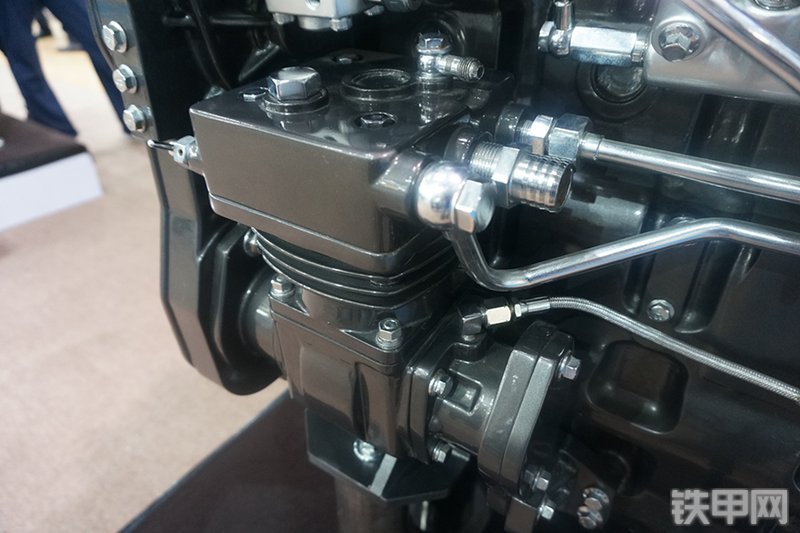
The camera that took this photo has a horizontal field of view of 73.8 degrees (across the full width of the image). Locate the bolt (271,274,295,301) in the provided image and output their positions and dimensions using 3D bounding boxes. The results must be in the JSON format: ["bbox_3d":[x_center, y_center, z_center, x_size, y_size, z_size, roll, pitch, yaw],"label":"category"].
[{"bbox_3d":[-0.088,0.013,0.397,0.017,0.016,0.017,20,41,27],"label":"bolt"}]

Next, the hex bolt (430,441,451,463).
[{"bbox_3d":[0.029,0.136,0.388,0.010,0.016,0.016,20,39,27],"label":"hex bolt"}]

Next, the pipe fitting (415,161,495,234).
[{"bbox_3d":[0.026,-0.033,0.262,0.040,0.031,0.030,20,39,27],"label":"pipe fitting"}]

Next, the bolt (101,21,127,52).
[{"bbox_3d":[-0.179,-0.143,0.334,0.018,0.018,0.009,20,39,27],"label":"bolt"}]

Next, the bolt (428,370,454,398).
[{"bbox_3d":[0.028,0.080,0.354,0.012,0.017,0.017,20,41,27],"label":"bolt"}]

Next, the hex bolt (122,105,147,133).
[{"bbox_3d":[-0.182,-0.101,0.365,0.018,0.018,0.009,20,39,27],"label":"hex bolt"}]

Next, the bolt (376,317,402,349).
[{"bbox_3d":[-0.007,0.044,0.350,0.017,0.017,0.017,20,41,27],"label":"bolt"}]

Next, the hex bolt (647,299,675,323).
[{"bbox_3d":[0.208,0.037,0.427,0.021,0.021,0.008,20,41,27],"label":"hex bolt"}]

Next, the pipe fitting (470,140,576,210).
[{"bbox_3d":[0.072,-0.056,0.324,0.059,0.034,0.033,20,41,27],"label":"pipe fitting"}]

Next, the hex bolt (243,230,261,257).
[{"bbox_3d":[-0.111,-0.017,0.413,0.011,0.020,0.020,20,41,27],"label":"hex bolt"}]

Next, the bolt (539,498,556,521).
[{"bbox_3d":[0.115,0.191,0.417,0.009,0.015,0.015,20,41,27],"label":"bolt"}]

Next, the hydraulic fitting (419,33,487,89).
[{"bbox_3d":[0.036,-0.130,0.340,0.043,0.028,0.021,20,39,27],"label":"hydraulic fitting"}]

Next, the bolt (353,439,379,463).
[{"bbox_3d":[-0.025,0.137,0.401,0.019,0.009,0.019,20,39,27],"label":"bolt"}]

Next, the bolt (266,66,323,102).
[{"bbox_3d":[-0.066,-0.117,0.337,0.035,0.013,0.031,1,36,2],"label":"bolt"}]

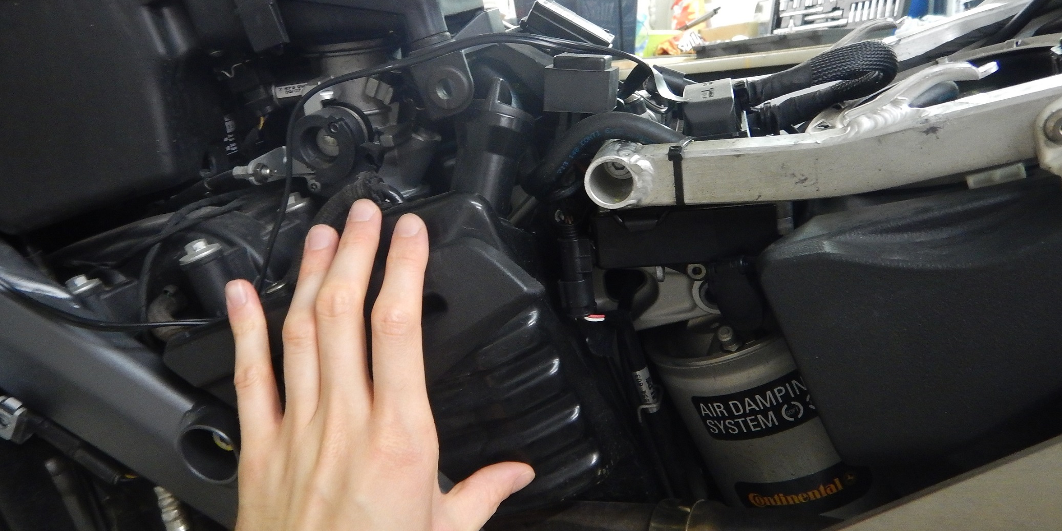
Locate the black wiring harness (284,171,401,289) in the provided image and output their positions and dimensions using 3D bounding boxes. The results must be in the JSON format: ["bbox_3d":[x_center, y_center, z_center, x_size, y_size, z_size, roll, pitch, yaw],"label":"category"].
[{"bbox_3d":[-0.111,-0.021,0.430,0.064,0.063,0.042,0,10,0],"label":"black wiring harness"}]

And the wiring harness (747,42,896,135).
[{"bbox_3d":[0.176,-0.110,0.450,0.096,0.046,0.055,-7,11,17],"label":"wiring harness"}]

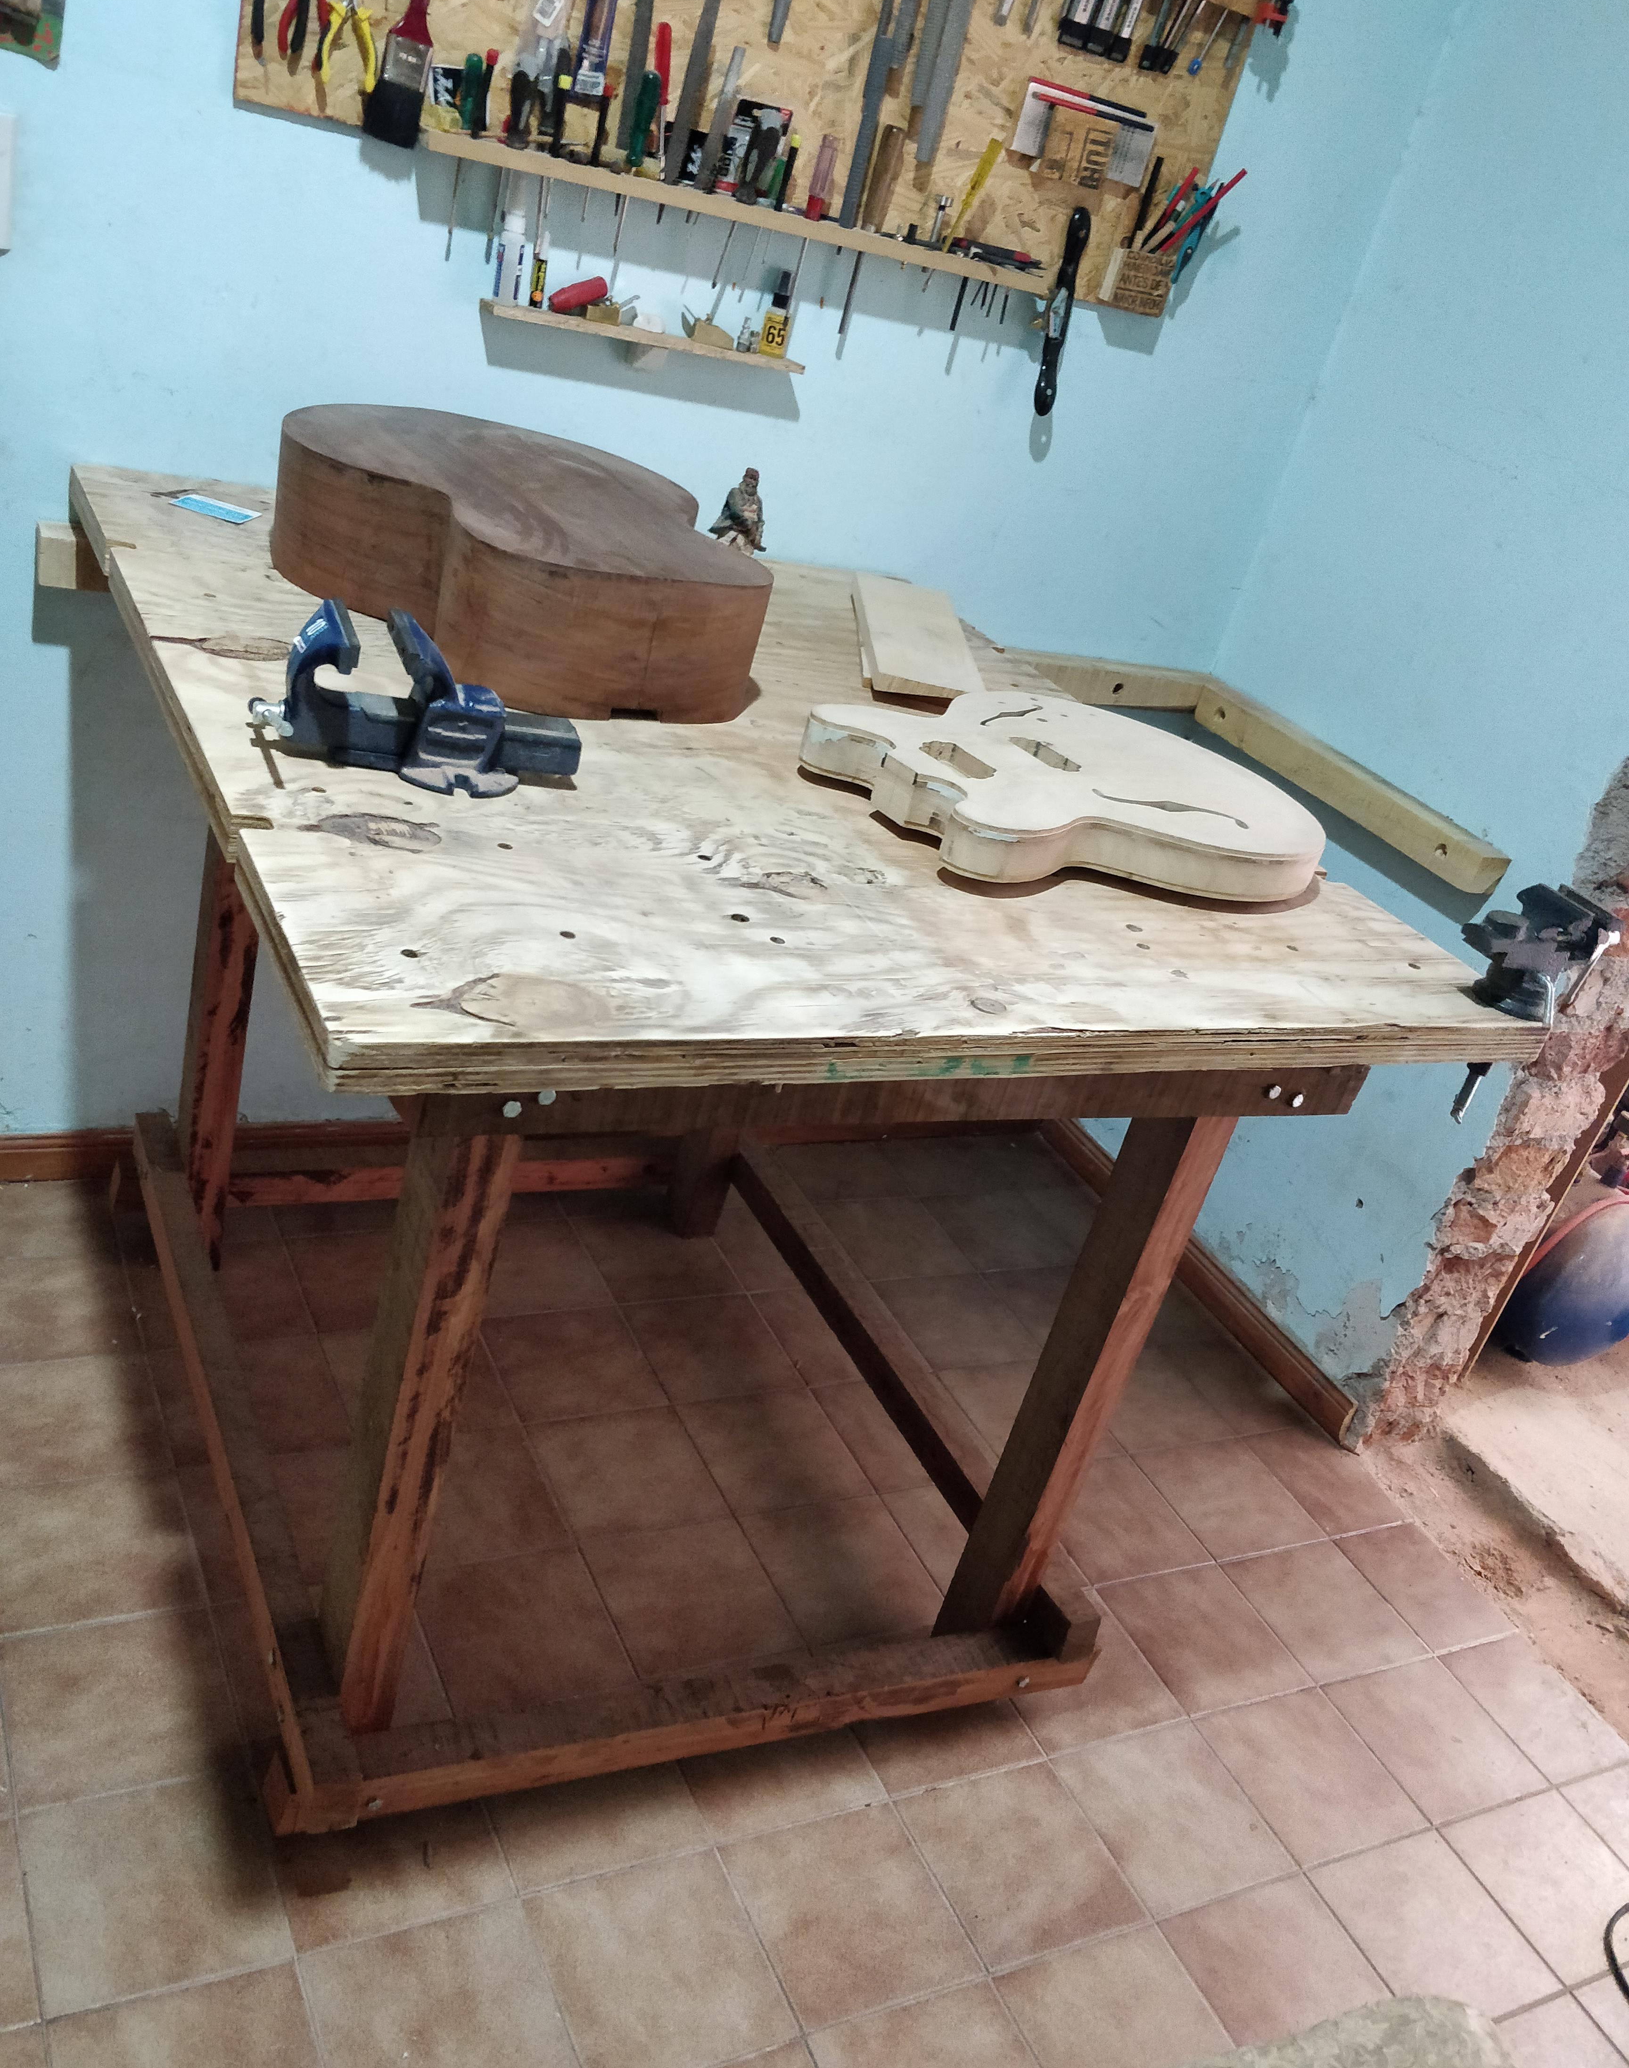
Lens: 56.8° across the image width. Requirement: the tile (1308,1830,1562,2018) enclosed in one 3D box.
[{"bbox_3d":[0.713,1.038,1.740,0.203,0.010,0.193,-2,35,-29],"label":"tile"}]

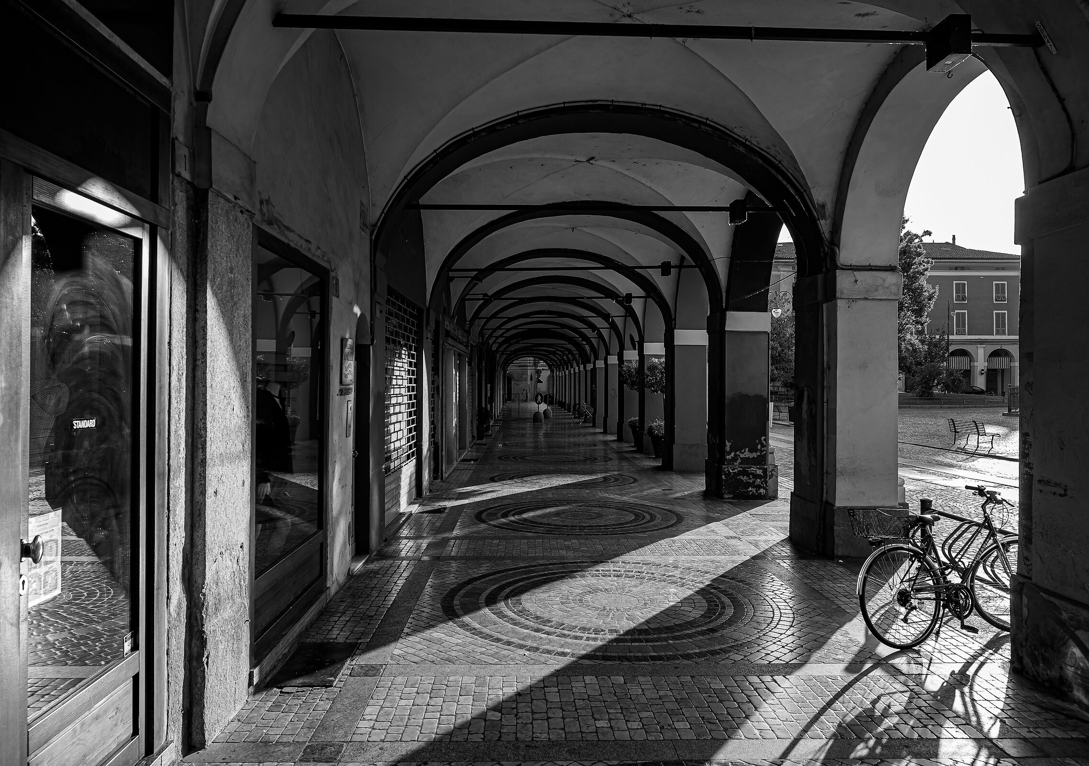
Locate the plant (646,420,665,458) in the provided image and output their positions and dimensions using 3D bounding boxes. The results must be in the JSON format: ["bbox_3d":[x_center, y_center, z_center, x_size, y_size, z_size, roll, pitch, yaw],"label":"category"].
[{"bbox_3d":[2.950,1.364,19.205,0.740,0.976,0.740,0,0,-2],"label":"plant"}]

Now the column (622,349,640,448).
[{"bbox_3d":[2.805,0.428,24.912,0.860,2.926,1.020,0,0,-2],"label":"column"}]

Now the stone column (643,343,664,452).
[{"bbox_3d":[2.921,0.400,20.768,0.860,2.926,1.020,0,0,-2],"label":"stone column"}]

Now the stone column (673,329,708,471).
[{"bbox_3d":[3.036,0.371,16.625,0.860,2.926,1.020,0,0,-2],"label":"stone column"}]

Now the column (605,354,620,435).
[{"bbox_3d":[2.690,0.457,29.055,0.860,2.926,1.020,0,0,-2],"label":"column"}]

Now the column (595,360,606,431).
[{"bbox_3d":[2.575,0.486,33.199,0.860,2.926,1.020,0,0,-2],"label":"column"}]

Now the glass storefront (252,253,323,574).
[{"bbox_3d":[-1.746,0.163,5.274,0.100,1.989,1.564,0,0,-2],"label":"glass storefront"}]

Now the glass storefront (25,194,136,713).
[{"bbox_3d":[-1.727,0.274,2.909,0.080,1.768,0.714,0,0,-2],"label":"glass storefront"}]

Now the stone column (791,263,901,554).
[{"bbox_3d":[3.266,0.314,8.338,0.860,2.926,1.020,0,0,-2],"label":"stone column"}]

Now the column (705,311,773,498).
[{"bbox_3d":[3.151,0.343,12.482,0.860,2.926,1.020,0,0,-2],"label":"column"}]

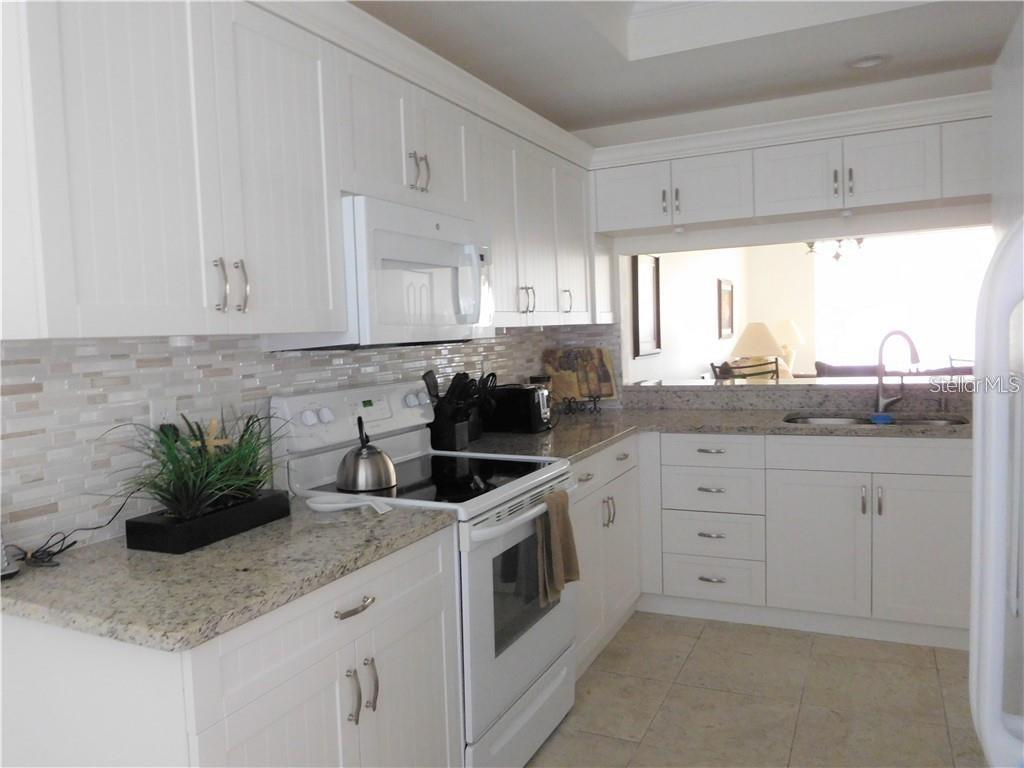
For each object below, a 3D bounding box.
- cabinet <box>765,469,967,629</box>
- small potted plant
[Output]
[{"bbox_3d":[1.609,0.649,3.308,0.830,0.613,0.579,-1,4,26],"label":"cabinet"},{"bbox_3d":[-0.733,0.221,1.805,0.213,0.284,0.401,-1,4,26],"label":"small potted plant"}]

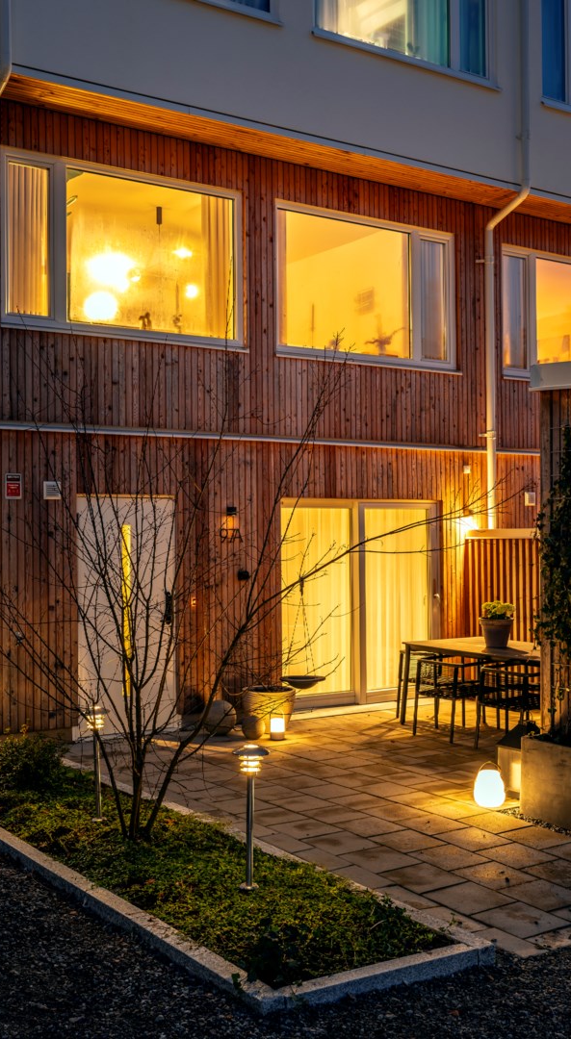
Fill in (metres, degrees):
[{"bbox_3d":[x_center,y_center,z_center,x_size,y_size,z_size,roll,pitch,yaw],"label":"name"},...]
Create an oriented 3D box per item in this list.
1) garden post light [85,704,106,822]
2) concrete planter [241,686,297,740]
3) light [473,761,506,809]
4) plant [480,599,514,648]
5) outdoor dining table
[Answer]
[{"bbox_3d":[-1.162,1.512,6.970,0.183,0.704,0.183,0,-1,-34],"label":"garden post light"},{"bbox_3d":[-0.144,1.681,9.900,0.468,0.375,0.468,0,-1,0],"label":"concrete planter"},{"bbox_3d":[1.331,1.722,7.330,0.208,0.288,0.208,0,-1,0],"label":"light"},{"bbox_3d":[1.872,0.929,9.980,0.310,0.405,0.310,0,-1,0],"label":"plant"},{"bbox_3d":[2.054,1.494,9.758,0.930,0.740,2.200,0,-1,-34],"label":"outdoor dining table"}]

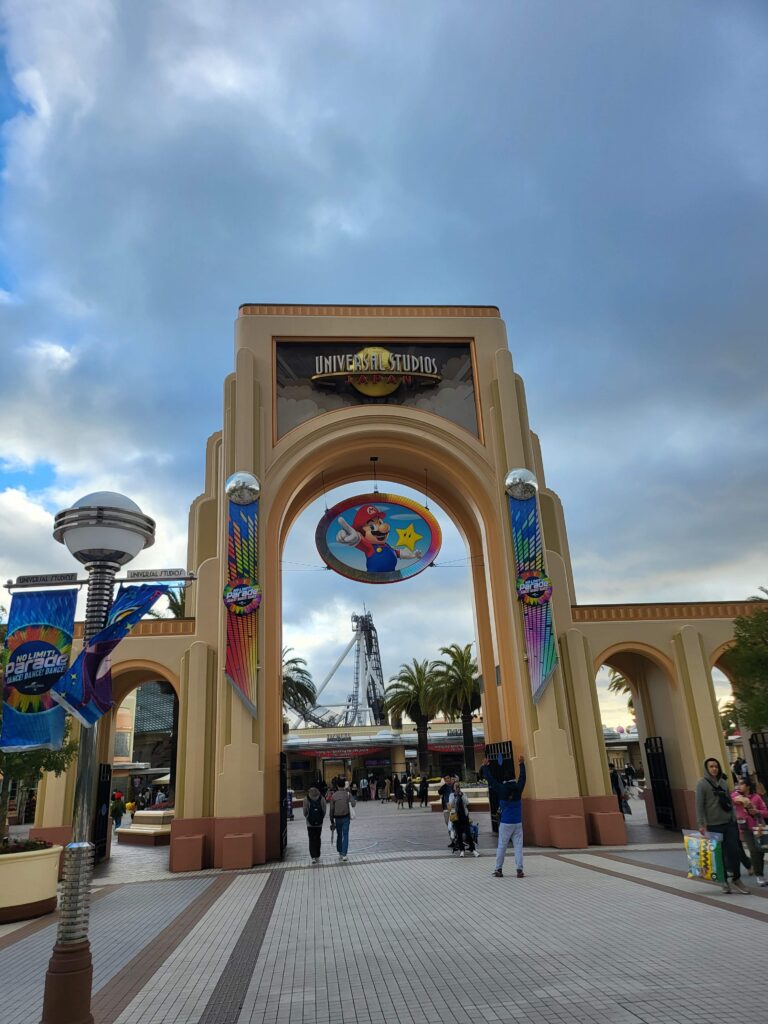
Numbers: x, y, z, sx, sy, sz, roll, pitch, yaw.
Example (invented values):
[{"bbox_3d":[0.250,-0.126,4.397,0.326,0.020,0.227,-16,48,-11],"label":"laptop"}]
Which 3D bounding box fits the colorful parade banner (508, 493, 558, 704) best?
[{"bbox_3d":[4.051,2.176,18.994,0.970,5.750,0.200,-1,-21,-5],"label":"colorful parade banner"}]

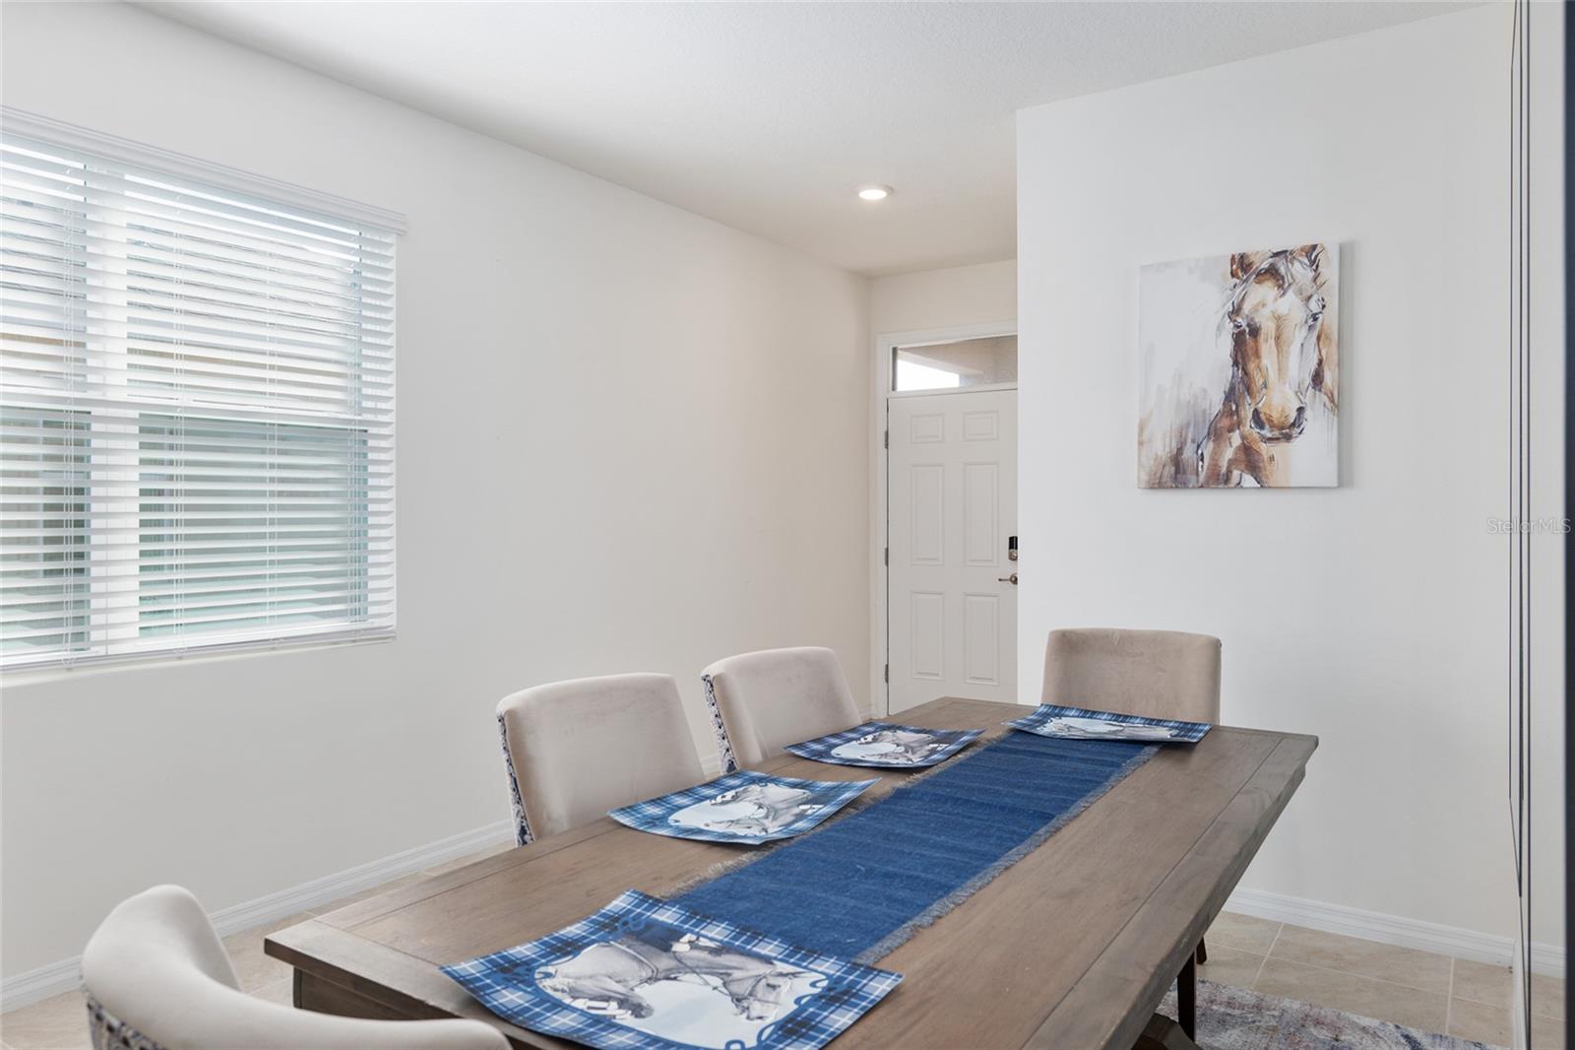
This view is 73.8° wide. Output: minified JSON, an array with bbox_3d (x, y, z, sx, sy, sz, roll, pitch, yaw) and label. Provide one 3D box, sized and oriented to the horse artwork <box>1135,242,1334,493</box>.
[{"bbox_3d":[1.480,-0.503,3.475,0.612,0.764,0.035,1,1,34],"label":"horse artwork"}]

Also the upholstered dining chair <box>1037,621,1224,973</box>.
[{"bbox_3d":[0.928,0.822,3.019,0.550,0.965,0.620,0,1,28],"label":"upholstered dining chair"}]

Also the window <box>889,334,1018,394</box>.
[{"bbox_3d":[1.018,-0.976,6.372,0.867,0.284,0.060,1,1,34],"label":"window"}]

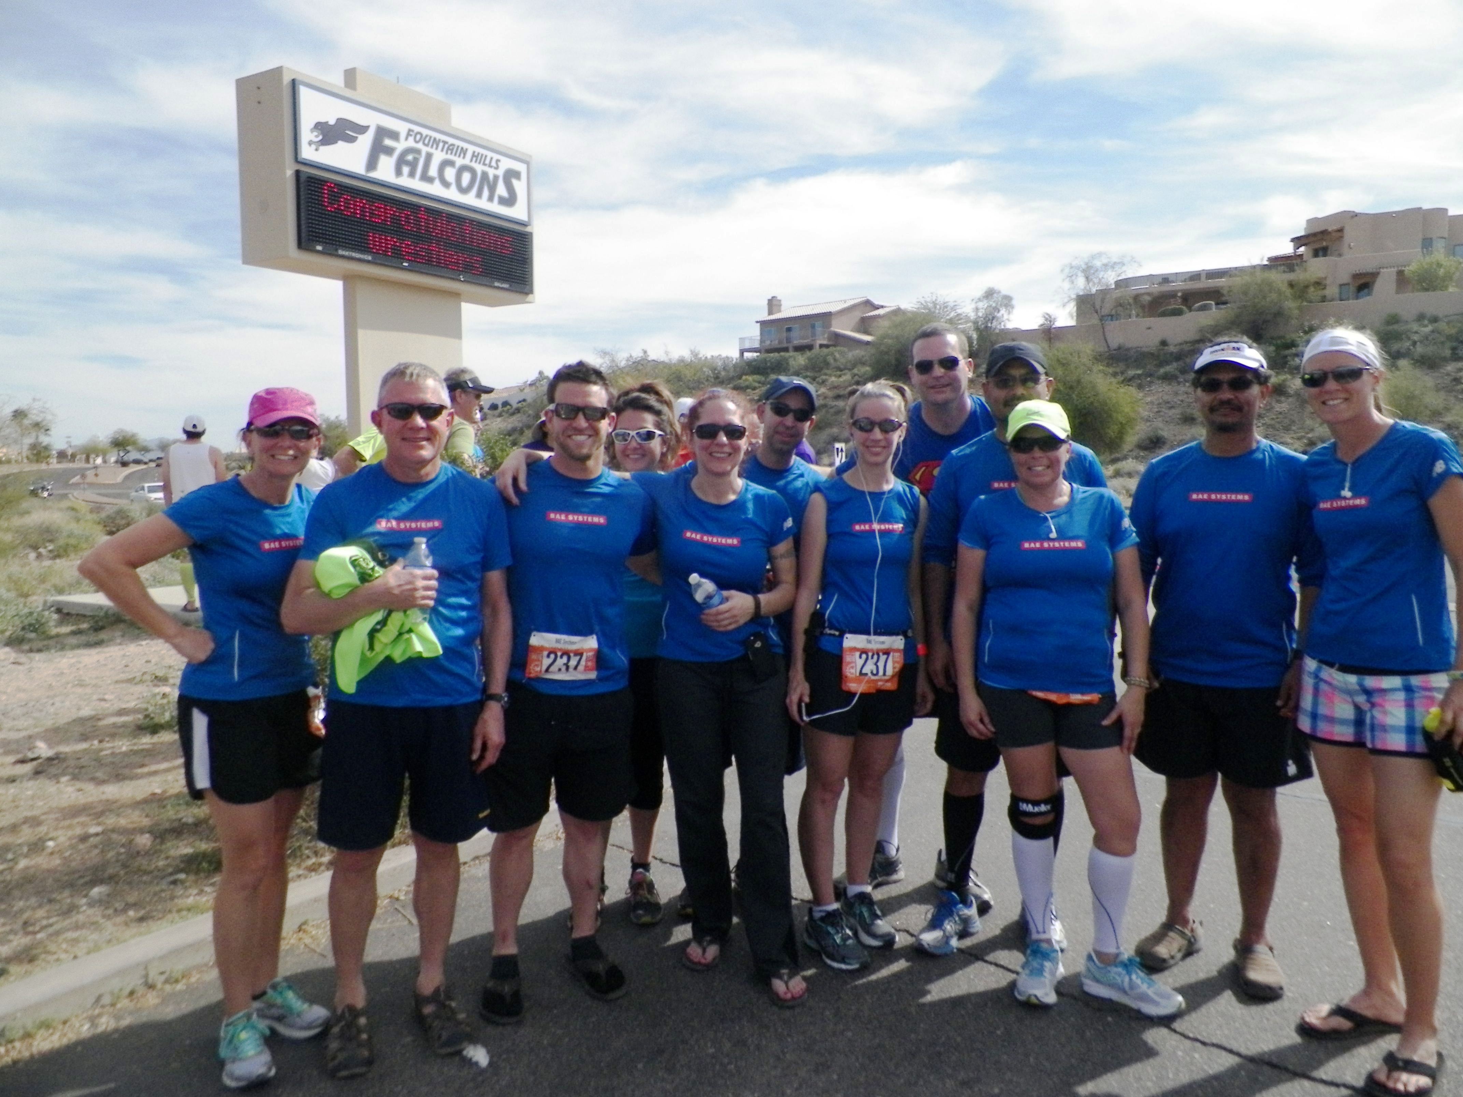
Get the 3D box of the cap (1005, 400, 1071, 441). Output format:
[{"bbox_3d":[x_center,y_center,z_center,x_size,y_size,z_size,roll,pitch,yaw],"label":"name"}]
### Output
[{"bbox_3d":[0.799,-0.335,2.750,0.170,0.120,0.255,6,5,20],"label":"cap"}]

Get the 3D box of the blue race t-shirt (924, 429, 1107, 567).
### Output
[{"bbox_3d":[0.843,-0.005,3.110,0.560,0.680,0.310,0,5,10],"label":"blue race t-shirt"}]

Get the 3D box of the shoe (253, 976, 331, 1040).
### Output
[{"bbox_3d":[-1.177,1.202,2.823,0.265,0.105,0.100,3,6,36],"label":"shoe"}]

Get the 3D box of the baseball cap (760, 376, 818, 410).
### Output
[{"bbox_3d":[0.181,-0.485,3.320,0.168,0.120,0.250,15,8,-9],"label":"baseball cap"}]

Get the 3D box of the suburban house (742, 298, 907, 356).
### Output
[{"bbox_3d":[10.787,-24.445,118.000,12.500,6.800,14.000,-5,7,-41],"label":"suburban house"}]

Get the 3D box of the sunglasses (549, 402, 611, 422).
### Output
[{"bbox_3d":[-0.401,-0.362,2.800,0.145,0.045,0.150,3,9,-14],"label":"sunglasses"}]

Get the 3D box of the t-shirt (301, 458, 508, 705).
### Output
[{"bbox_3d":[-0.788,0.079,2.550,0.490,0.575,0.280,-2,5,-19],"label":"t-shirt"}]

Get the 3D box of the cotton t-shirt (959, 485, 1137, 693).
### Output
[{"bbox_3d":[0.844,0.105,2.820,0.460,0.560,0.270,1,5,9],"label":"cotton t-shirt"}]

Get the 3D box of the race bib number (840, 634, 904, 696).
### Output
[{"bbox_3d":[0.412,0.335,3.070,0.178,0.172,0.020,0,5,8],"label":"race bib number"}]

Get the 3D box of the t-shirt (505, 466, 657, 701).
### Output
[{"bbox_3d":[-0.411,0.080,2.780,0.460,0.620,0.280,-1,5,-8],"label":"t-shirt"}]

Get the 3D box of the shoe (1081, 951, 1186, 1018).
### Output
[{"bbox_3d":[1.090,1.161,2.862,0.265,0.105,0.100,3,6,34],"label":"shoe"}]

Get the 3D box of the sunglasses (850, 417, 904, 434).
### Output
[{"bbox_3d":[0.428,-0.361,3.090,0.145,0.043,0.150,1,5,11],"label":"sunglasses"}]

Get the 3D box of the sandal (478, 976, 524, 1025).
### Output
[{"bbox_3d":[-0.619,1.187,2.867,0.110,0.080,0.280,-1,5,-5],"label":"sandal"}]

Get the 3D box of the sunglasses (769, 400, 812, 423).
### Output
[{"bbox_3d":[0.178,-0.415,3.200,0.142,0.045,0.145,12,5,-7],"label":"sunglasses"}]

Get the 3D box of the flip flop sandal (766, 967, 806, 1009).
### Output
[{"bbox_3d":[0.142,1.171,2.904,0.100,0.060,0.260,-1,5,-5],"label":"flip flop sandal"}]

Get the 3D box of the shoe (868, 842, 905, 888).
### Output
[{"bbox_3d":[0.472,1.074,3.593,0.300,0.130,0.110,-5,6,-37],"label":"shoe"}]

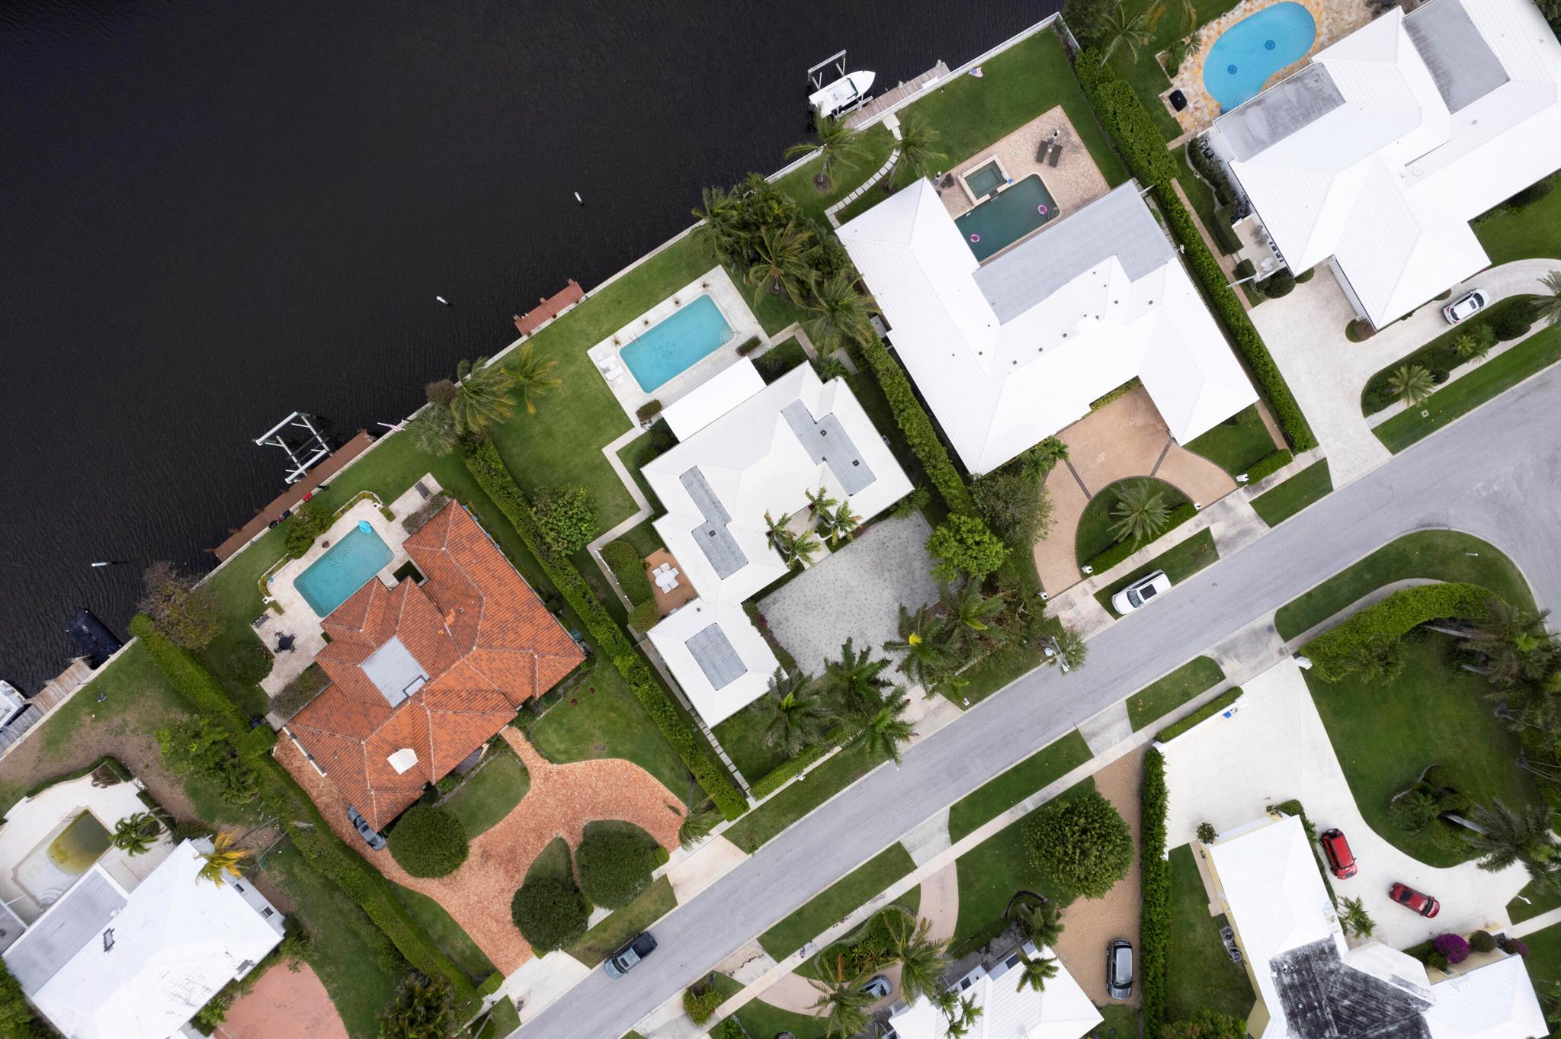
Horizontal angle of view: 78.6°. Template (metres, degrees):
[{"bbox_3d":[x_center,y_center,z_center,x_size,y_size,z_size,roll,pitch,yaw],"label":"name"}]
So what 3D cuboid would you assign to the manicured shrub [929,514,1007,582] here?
[{"bbox_3d":[16.490,2.470,85.200,6.900,5.600,6.300,0,90,0],"label":"manicured shrub"}]

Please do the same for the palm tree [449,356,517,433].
[{"bbox_3d":[-25.700,-10.800,84.200,5.800,6.700,6.500,0,90,0],"label":"palm tree"}]

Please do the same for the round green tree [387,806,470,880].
[{"bbox_3d":[-31.752,29.154,86.033,6.600,4.800,6.600,0,90,0],"label":"round green tree"}]

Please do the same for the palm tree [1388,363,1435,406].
[{"bbox_3d":[55.400,-11.750,85.100,4.200,4.700,3.900,0,90,0],"label":"palm tree"}]

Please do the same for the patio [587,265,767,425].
[{"bbox_3d":[-8.875,-15.230,83.443,13.850,0.500,8.070,-33,91,0],"label":"patio"}]

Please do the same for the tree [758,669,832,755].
[{"bbox_3d":[1.246,17.118,84.725,6.700,7.400,6.700,0,90,0],"label":"tree"}]

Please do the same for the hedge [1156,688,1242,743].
[{"bbox_3d":[36.733,17.099,83.897,8.230,1.200,1.070,-29,91,0],"label":"hedge"}]

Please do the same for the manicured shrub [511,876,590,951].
[{"bbox_3d":[-20.818,35.620,86.104,6.700,4.800,6.700,0,90,0],"label":"manicured shrub"}]

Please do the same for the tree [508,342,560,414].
[{"bbox_3d":[-21.210,-12.040,84.300,5.000,7.500,6.000,0,90,0],"label":"tree"}]

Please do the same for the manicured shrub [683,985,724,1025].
[{"bbox_3d":[-7.019,44.384,87.097,3.400,3.000,3.400,0,90,0],"label":"manicured shrub"}]

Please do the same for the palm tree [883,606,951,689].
[{"bbox_3d":[11.580,10.860,83.600,6.200,8.800,6.600,0,90,0],"label":"palm tree"}]

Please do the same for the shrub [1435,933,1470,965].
[{"bbox_3d":[61.706,39.385,87.622,2.900,2.200,2.900,0,90,0],"label":"shrub"}]

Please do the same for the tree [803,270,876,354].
[{"bbox_3d":[4.780,-16.834,79.725,5.930,8.000,6.820,0,91,0],"label":"tree"}]

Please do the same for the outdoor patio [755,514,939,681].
[{"bbox_3d":[7.370,6.920,88.000,16.900,0.150,8.500,-31,90,0],"label":"outdoor patio"}]

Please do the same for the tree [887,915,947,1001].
[{"bbox_3d":[11.700,37.300,83.800,5.400,7.400,7.000,0,90,0],"label":"tree"}]

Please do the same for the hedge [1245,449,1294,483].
[{"bbox_3d":[44.300,-4.750,86.950,4.250,1.150,1.400,-31,90,0],"label":"hedge"}]

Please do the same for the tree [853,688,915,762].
[{"bbox_3d":[8.900,17.700,83.900,5.300,7.100,6.100,0,90,0],"label":"tree"}]

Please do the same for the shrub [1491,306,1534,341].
[{"bbox_3d":[63.697,-16.932,83.288,3.400,1.400,2.120,-27,91,0],"label":"shrub"}]

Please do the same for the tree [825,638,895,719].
[{"bbox_3d":[6.457,12.934,80.283,5.670,8.000,6.570,0,91,0],"label":"tree"}]

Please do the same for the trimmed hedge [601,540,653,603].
[{"bbox_3d":[-13.238,4.575,83.040,2.430,2.000,5.690,-30,91,0],"label":"trimmed hedge"}]

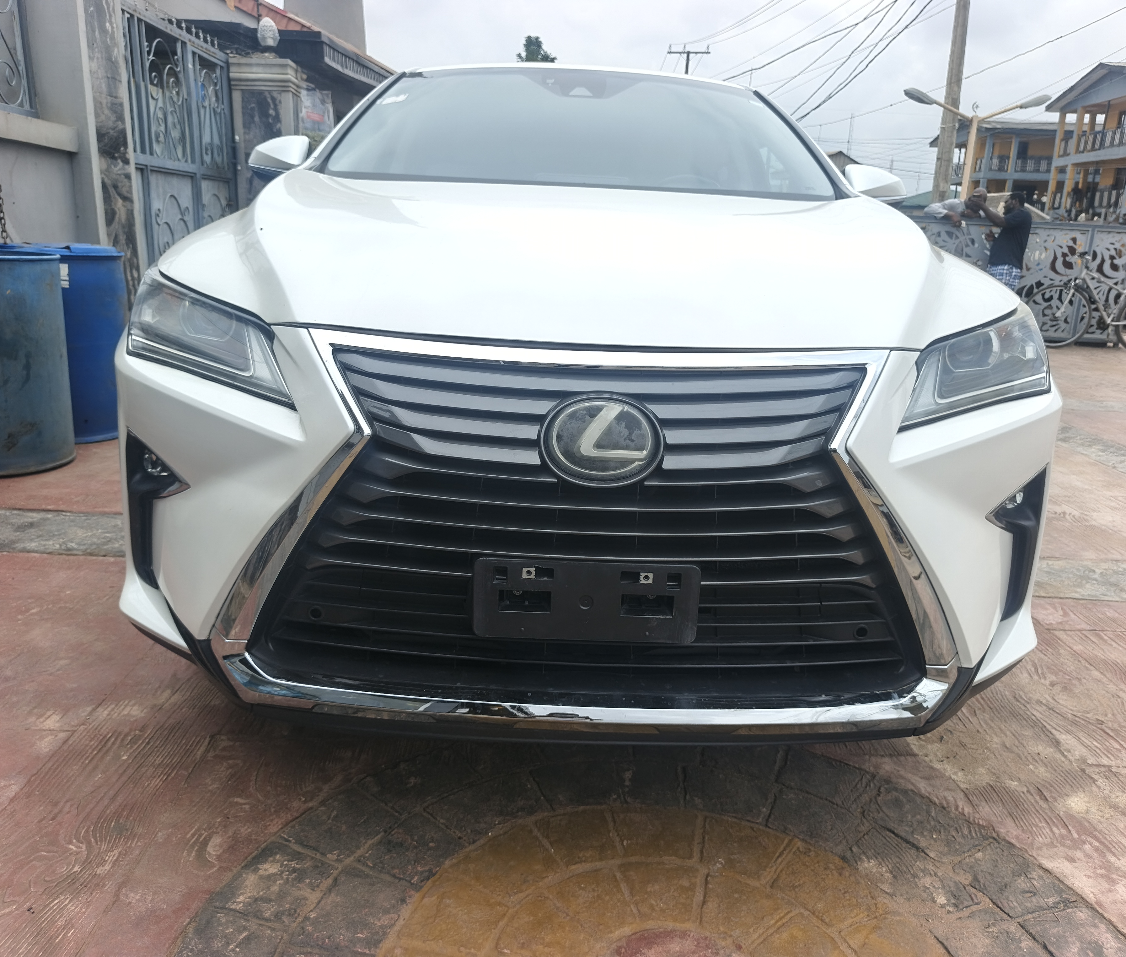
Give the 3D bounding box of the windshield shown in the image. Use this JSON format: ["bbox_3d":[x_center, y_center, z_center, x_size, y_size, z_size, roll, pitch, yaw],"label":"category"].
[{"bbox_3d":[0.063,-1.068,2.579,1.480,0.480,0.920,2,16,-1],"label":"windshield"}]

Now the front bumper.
[{"bbox_3d":[0.042,0.087,1.445,1.820,0.720,0.540,2,16,-1],"label":"front bumper"}]

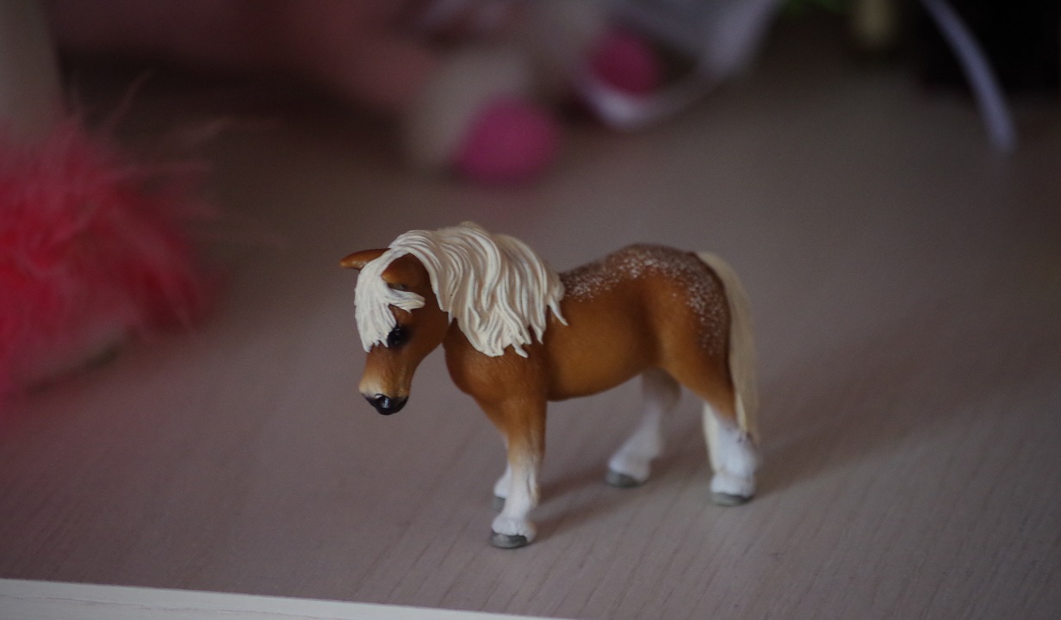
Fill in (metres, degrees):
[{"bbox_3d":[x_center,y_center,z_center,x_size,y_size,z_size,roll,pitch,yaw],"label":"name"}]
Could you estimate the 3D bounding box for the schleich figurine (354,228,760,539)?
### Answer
[{"bbox_3d":[0.008,0.012,1.413,0.104,0.076,0.033,-10,24,-23],"label":"schleich figurine"}]

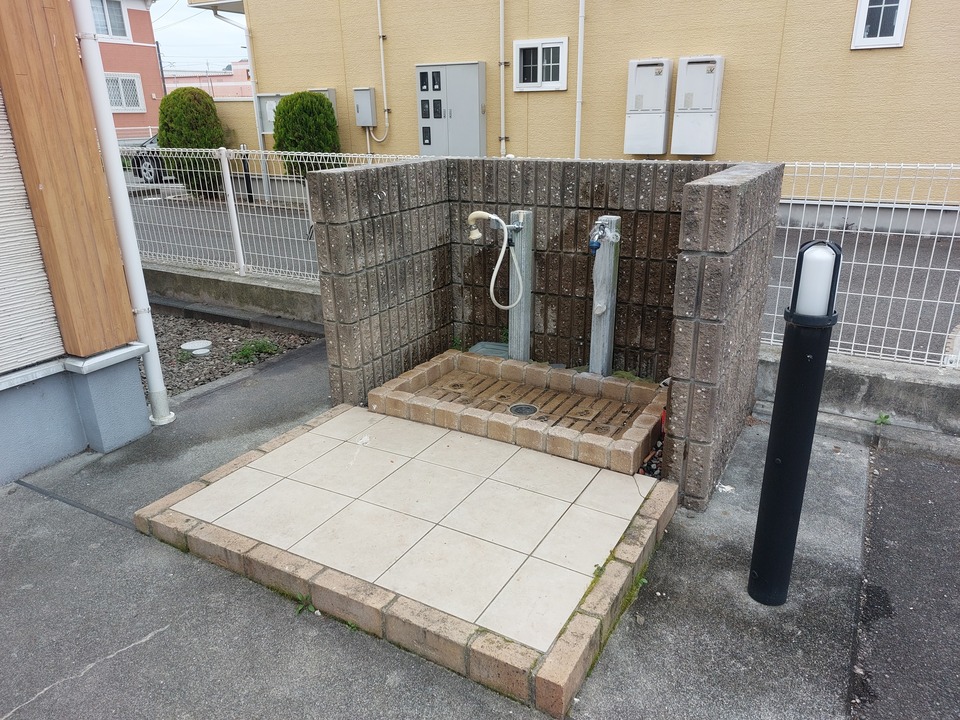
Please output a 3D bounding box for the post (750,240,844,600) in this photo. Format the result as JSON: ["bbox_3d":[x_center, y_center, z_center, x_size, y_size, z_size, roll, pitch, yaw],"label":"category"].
[{"bbox_3d":[0.749,0.185,1.590,0.107,0.938,0.107,10,23,28],"label":"post"}]

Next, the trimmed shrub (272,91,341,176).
[{"bbox_3d":[-2.649,-3.267,10.400,1.006,1.695,1.006,12,24,32],"label":"trimmed shrub"}]

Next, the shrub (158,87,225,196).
[{"bbox_3d":[-5.004,-3.835,11.847,1.076,1.865,1.076,12,24,32],"label":"shrub"}]

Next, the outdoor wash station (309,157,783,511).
[{"bbox_3d":[0.255,-0.257,2.741,1.599,1.026,0.895,10,23,28],"label":"outdoor wash station"}]

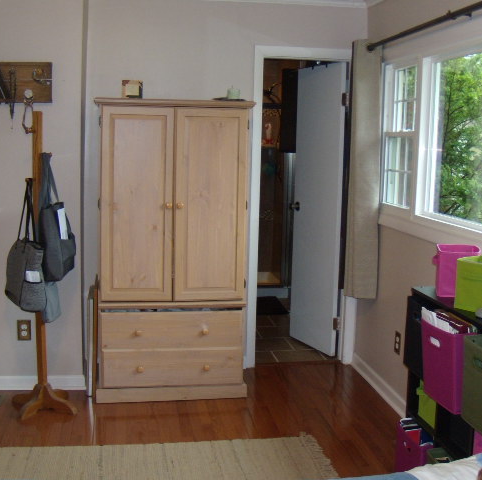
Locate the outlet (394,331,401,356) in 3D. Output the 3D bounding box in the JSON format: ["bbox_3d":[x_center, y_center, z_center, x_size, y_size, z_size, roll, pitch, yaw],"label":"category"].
[{"bbox_3d":[0.882,0.584,3.765,0.010,0.122,0.082,1,8,-8],"label":"outlet"}]

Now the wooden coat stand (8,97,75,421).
[{"bbox_3d":[-1.065,0.125,3.611,0.360,1.620,0.350,1,8,-8],"label":"wooden coat stand"}]

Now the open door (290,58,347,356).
[{"bbox_3d":[0.551,-0.220,4.824,0.040,2.035,0.580,-2,9,-27],"label":"open door"}]

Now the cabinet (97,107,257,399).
[{"bbox_3d":[-0.411,0.049,4.001,0.865,1.700,0.540,1,8,-8],"label":"cabinet"}]

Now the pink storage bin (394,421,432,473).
[{"bbox_3d":[0.810,0.923,2.727,0.270,0.280,0.250,1,8,-8],"label":"pink storage bin"}]

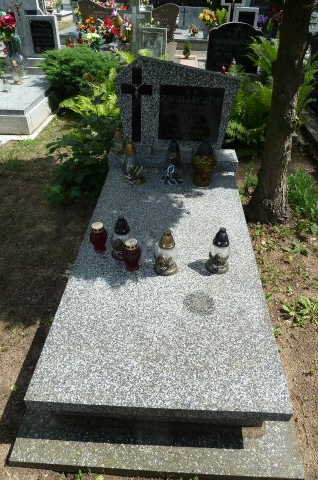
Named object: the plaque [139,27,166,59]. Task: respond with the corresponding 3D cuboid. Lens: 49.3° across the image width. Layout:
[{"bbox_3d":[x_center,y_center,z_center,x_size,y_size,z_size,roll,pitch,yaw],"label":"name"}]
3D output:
[{"bbox_3d":[-0.081,-2.992,5.321,0.423,0.455,0.070,2,38,2],"label":"plaque"}]

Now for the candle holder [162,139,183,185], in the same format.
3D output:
[{"bbox_3d":[0.101,-0.509,2.257,0.135,0.281,0.125,2,38,2],"label":"candle holder"}]

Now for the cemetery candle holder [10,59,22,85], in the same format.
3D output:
[{"bbox_3d":[-2.082,-2.440,5.048,0.140,0.301,0.140,2,37,3],"label":"cemetery candle holder"}]

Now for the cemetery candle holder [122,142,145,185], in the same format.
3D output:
[{"bbox_3d":[-0.168,-0.516,2.341,0.145,0.275,0.135,1,39,3],"label":"cemetery candle holder"}]

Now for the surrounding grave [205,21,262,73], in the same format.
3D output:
[{"bbox_3d":[1.187,-3.022,5.486,0.810,0.713,0.120,5,37,6],"label":"surrounding grave"}]

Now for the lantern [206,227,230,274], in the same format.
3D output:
[{"bbox_3d":[0.293,0.046,1.663,0.117,0.245,0.117,1,39,3],"label":"lantern"}]

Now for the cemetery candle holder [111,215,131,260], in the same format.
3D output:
[{"bbox_3d":[-0.187,-0.019,1.695,0.108,0.229,0.108,2,38,2],"label":"cemetery candle holder"}]

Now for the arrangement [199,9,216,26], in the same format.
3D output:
[{"bbox_3d":[1.254,-5.676,8.870,0.420,0.411,0.380,2,37,3],"label":"arrangement"}]

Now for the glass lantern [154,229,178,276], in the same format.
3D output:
[{"bbox_3d":[0.036,0.052,1.666,0.115,0.240,0.115,1,39,3],"label":"glass lantern"}]

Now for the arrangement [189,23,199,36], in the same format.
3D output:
[{"bbox_3d":[0.942,-5.575,9.197,0.260,0.308,0.250,2,37,3],"label":"arrangement"}]

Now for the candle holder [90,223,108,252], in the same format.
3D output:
[{"bbox_3d":[-0.295,-0.009,1.743,0.085,0.149,0.085,2,38,2],"label":"candle holder"}]

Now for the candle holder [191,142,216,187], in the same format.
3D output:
[{"bbox_3d":[0.297,-0.488,2.228,0.155,0.289,0.155,2,38,2],"label":"candle holder"}]

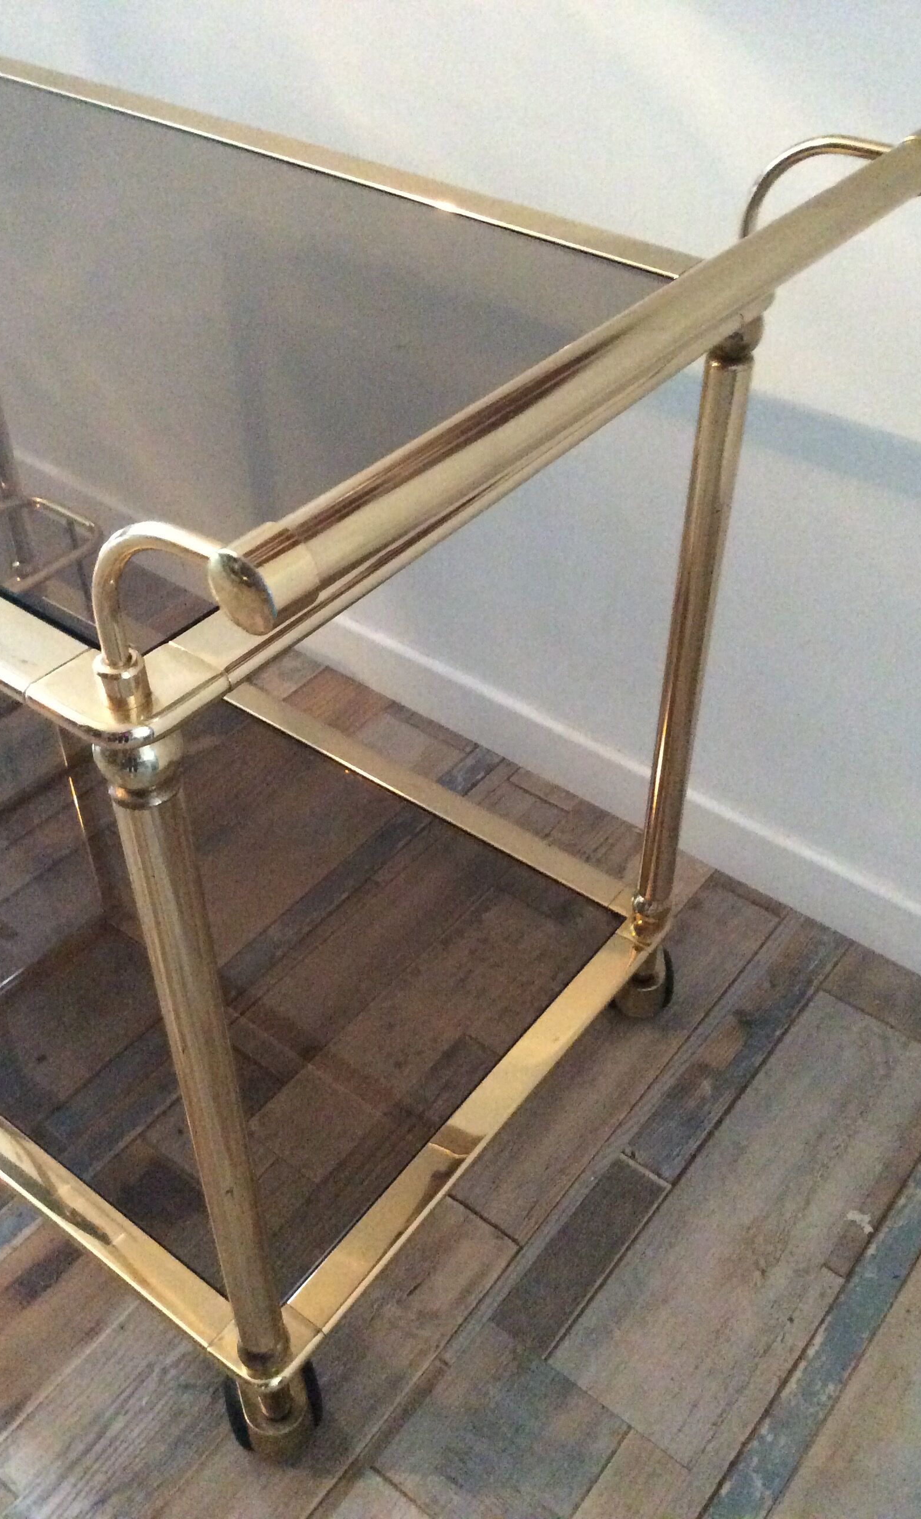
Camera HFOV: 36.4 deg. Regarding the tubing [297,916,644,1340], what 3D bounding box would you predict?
[{"bbox_3d":[0.019,0.243,0.960,0.033,0.011,0.370,27,49,27],"label":"tubing"}]

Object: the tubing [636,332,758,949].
[{"bbox_3d":[0.149,-0.060,0.919,0.030,0.502,0.030,27,49,27],"label":"tubing"}]

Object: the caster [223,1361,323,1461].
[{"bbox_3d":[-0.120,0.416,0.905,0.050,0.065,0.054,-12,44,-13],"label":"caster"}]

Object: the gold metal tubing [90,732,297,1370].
[{"bbox_3d":[-0.116,0.172,0.664,0.030,0.502,0.030,27,49,27],"label":"gold metal tubing"}]

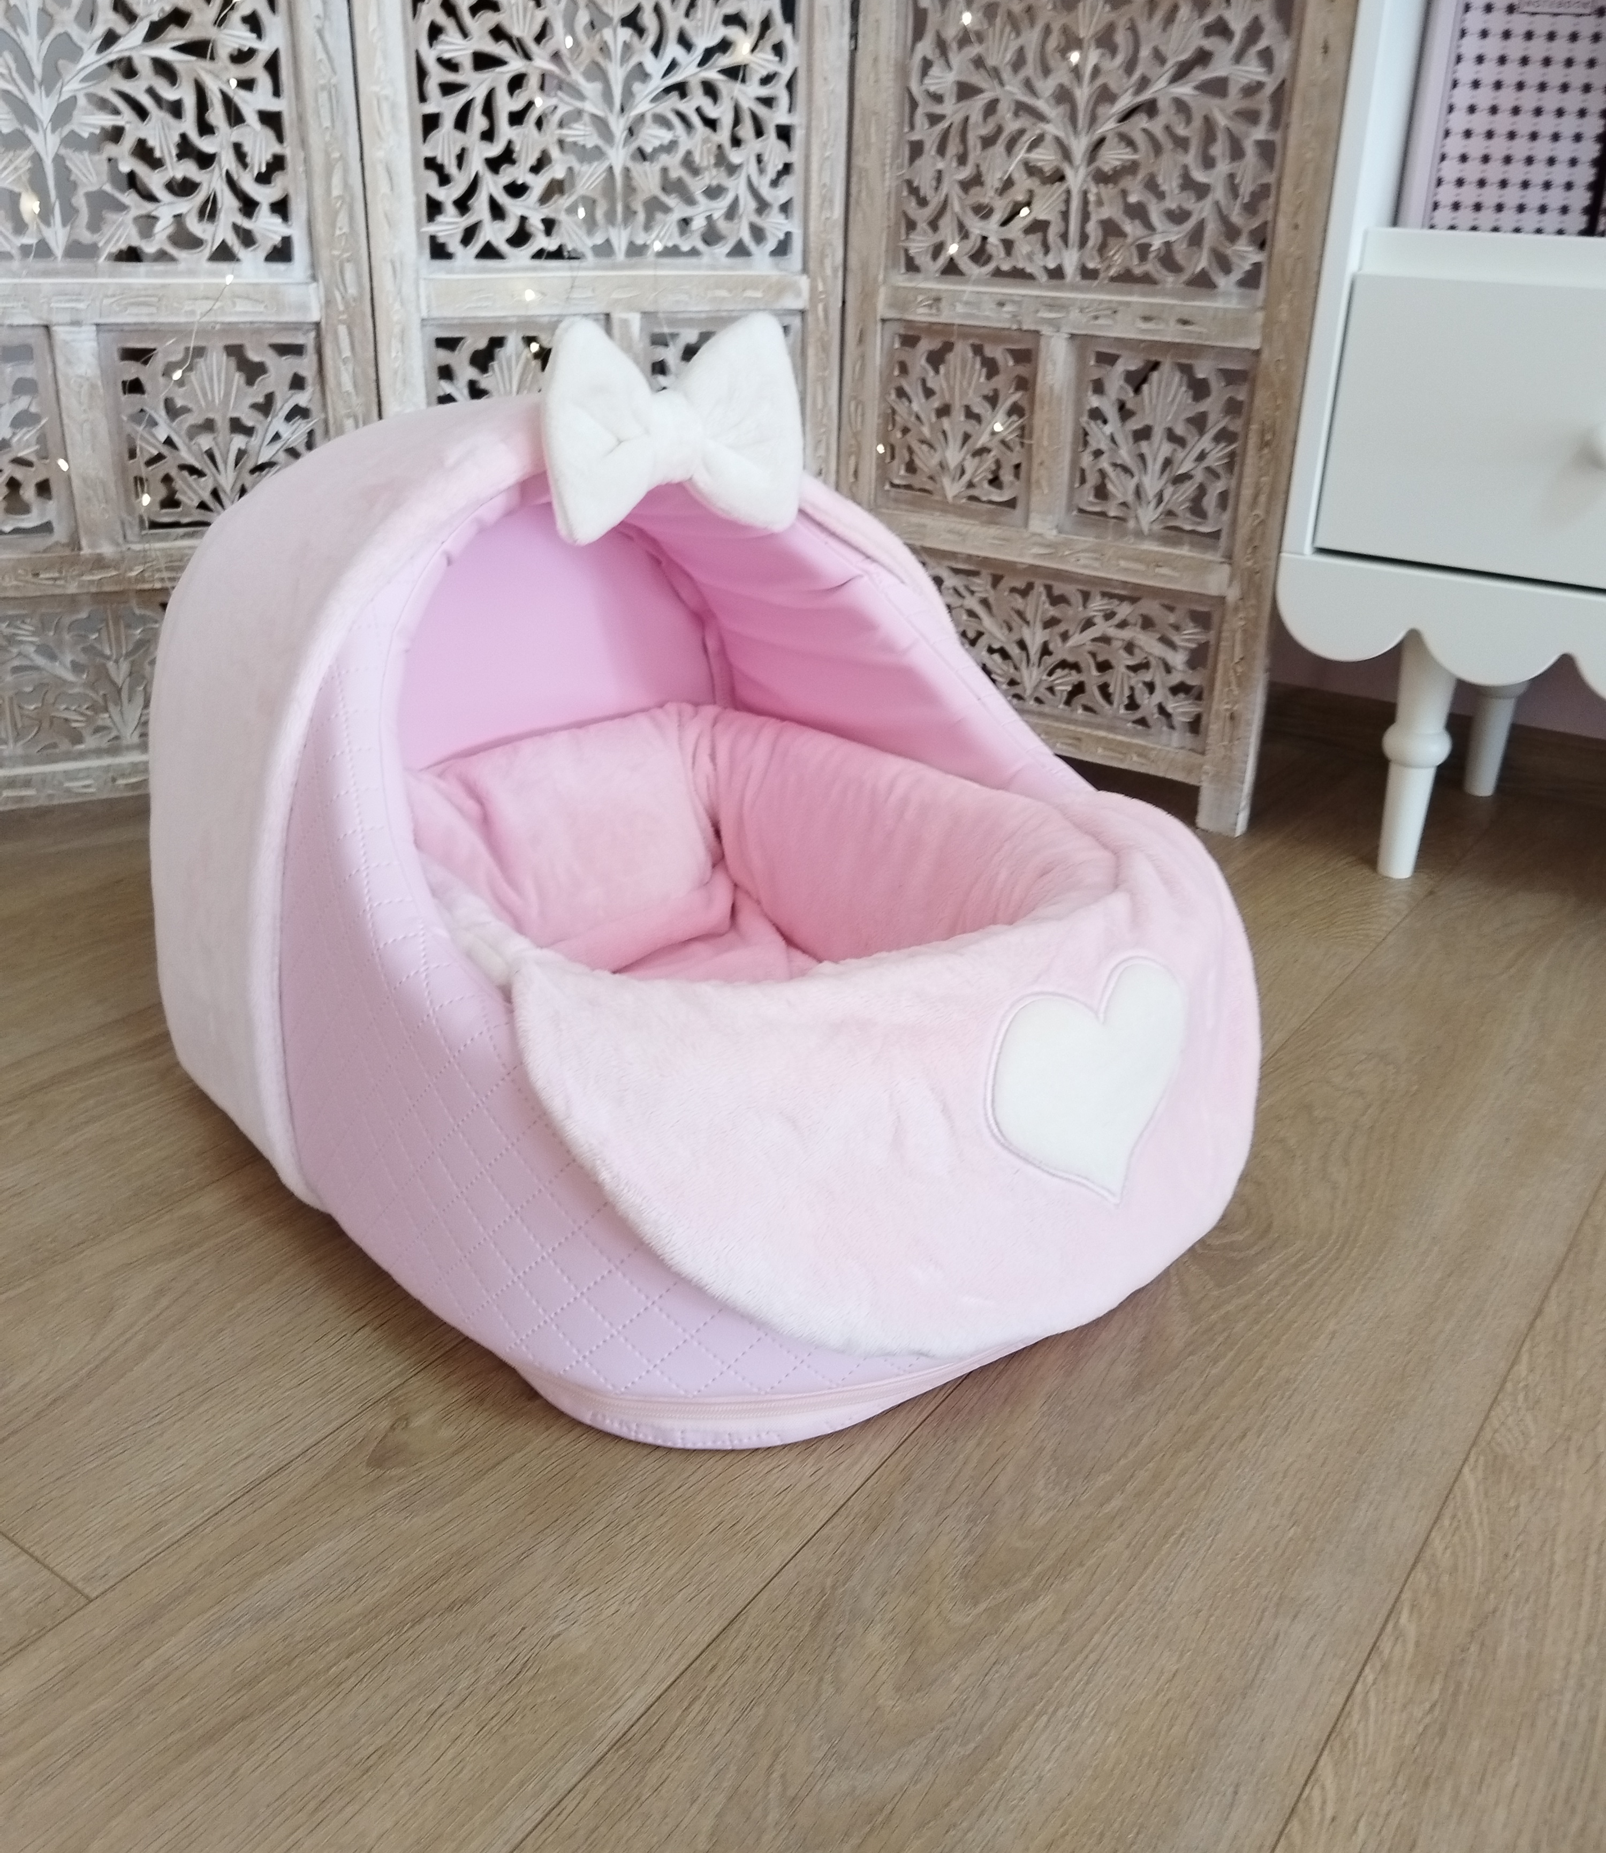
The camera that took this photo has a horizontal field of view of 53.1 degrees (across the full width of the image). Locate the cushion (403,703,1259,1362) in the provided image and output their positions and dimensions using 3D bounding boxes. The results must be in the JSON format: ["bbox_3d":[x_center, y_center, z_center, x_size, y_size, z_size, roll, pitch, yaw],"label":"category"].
[{"bbox_3d":[-0.030,0.031,0.838,0.362,0.190,0.485,-20,31,-39],"label":"cushion"}]

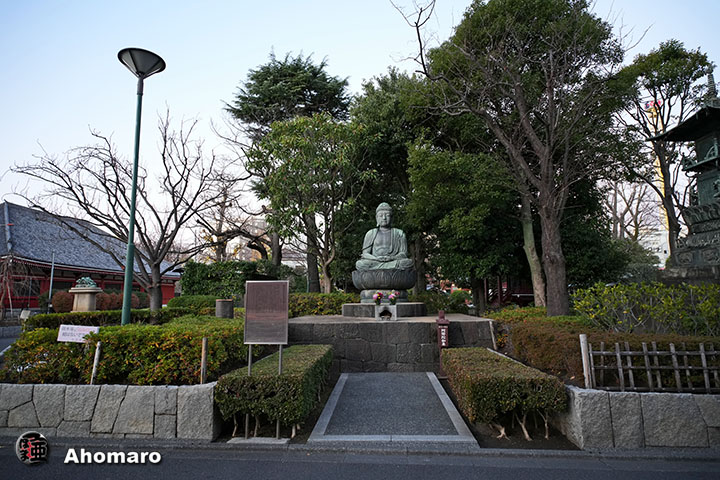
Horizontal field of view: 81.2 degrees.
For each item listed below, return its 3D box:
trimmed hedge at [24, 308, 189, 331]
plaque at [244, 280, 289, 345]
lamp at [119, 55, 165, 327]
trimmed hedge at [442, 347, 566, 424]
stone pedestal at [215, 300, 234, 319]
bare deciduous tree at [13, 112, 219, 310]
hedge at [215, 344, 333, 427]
[{"bbox_3d":[-5.150,1.671,8.760,3.200,0.400,0.600,2,-7,-13],"label":"trimmed hedge"},{"bbox_3d":[-0.990,0.770,4.499,0.455,0.660,0.040,0,-7,0],"label":"plaque"},{"bbox_3d":[-4.170,-0.972,7.783,0.820,5.050,0.820,0,-7,0],"label":"lamp"},{"bbox_3d":[1.660,1.785,5.470,0.900,0.460,2.600,0,-7,3],"label":"trimmed hedge"},{"bbox_3d":[-3.020,1.538,9.381,0.390,0.420,0.390,0,-7,0],"label":"stone pedestal"},{"bbox_3d":[-5.350,-0.471,9.434,4.300,4.550,3.900,0,-7,0],"label":"bare deciduous tree"},{"bbox_3d":[-0.940,1.812,5.567,0.920,0.500,2.650,0,-7,3],"label":"hedge"}]

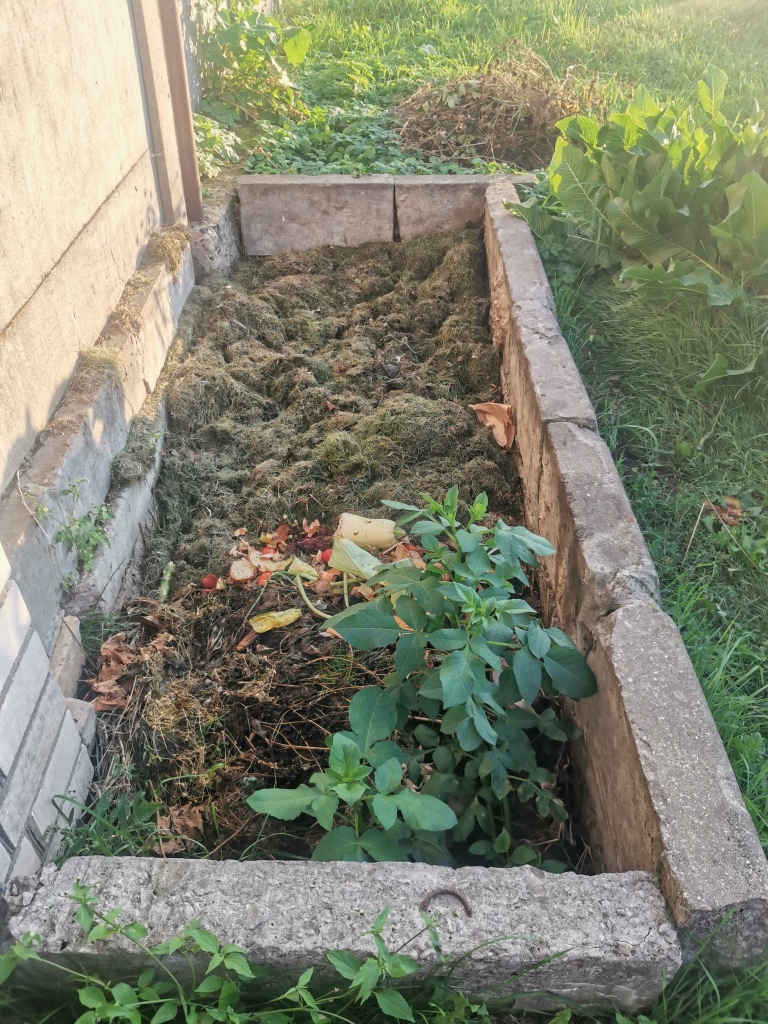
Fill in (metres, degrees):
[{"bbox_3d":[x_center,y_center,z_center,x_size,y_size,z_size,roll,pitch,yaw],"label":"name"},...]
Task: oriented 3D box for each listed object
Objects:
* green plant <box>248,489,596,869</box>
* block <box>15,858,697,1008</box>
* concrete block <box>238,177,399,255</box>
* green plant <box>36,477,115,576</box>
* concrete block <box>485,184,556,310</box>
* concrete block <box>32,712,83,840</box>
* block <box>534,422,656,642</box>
[{"bbox_3d":[0.082,0.402,1.615,0.600,0.560,0.640,1,40,-1],"label":"green plant"},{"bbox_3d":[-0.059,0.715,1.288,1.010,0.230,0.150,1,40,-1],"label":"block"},{"bbox_3d":[-0.325,-1.482,3.854,0.740,0.350,0.140,-2,40,-4],"label":"concrete block"},{"bbox_3d":[-0.786,0.047,1.979,0.140,0.220,0.190,1,40,-1],"label":"green plant"},{"bbox_3d":[0.546,-1.019,3.332,0.150,0.340,1.180,1,40,-1],"label":"concrete block"},{"bbox_3d":[-0.767,0.582,1.698,0.120,0.133,0.238,1,40,-1],"label":"concrete block"},{"bbox_3d":[0.531,0.088,2.030,0.150,0.340,0.690,1,40,-1],"label":"block"}]

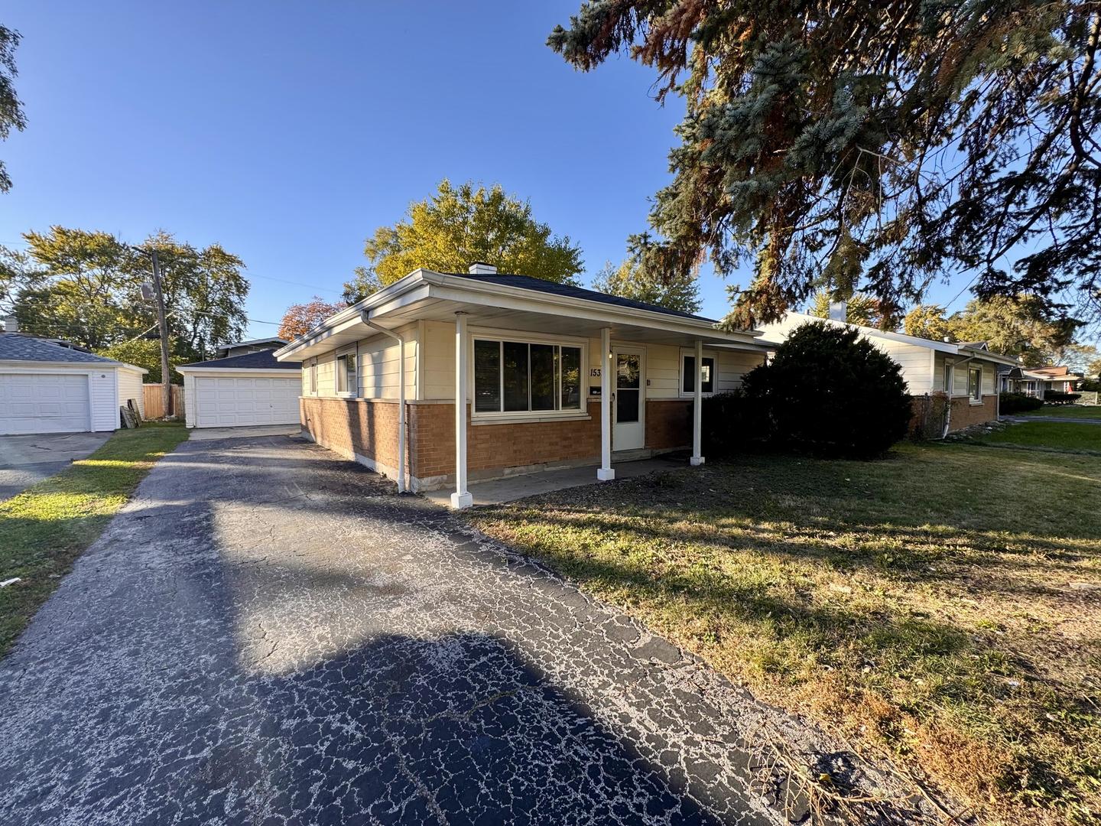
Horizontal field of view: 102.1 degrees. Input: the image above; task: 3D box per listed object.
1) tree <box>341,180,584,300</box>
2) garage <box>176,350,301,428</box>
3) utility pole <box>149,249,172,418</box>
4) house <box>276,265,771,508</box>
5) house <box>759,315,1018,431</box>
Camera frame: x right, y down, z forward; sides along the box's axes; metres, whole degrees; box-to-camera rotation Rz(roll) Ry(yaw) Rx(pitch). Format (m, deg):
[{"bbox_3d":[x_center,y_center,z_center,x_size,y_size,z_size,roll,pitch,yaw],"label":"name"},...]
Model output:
[{"bbox_3d":[-4.957,-6.631,25.687,13.600,13.762,13.600,-2,3,-37],"label":"tree"},{"bbox_3d":[-13.369,-1.364,21.223,6.480,3.540,6.550,-2,3,-37],"label":"garage"},{"bbox_3d":[-20.769,-4.223,23.791,0.380,8.877,0.380,-4,3,-37],"label":"utility pole"},{"bbox_3d":[-1.251,-1.542,12.562,9.780,4.720,12.750,-2,3,-37],"label":"house"},{"bbox_3d":[11.628,-1.540,17.983,9.300,4.080,9.050,-2,3,-37],"label":"house"}]

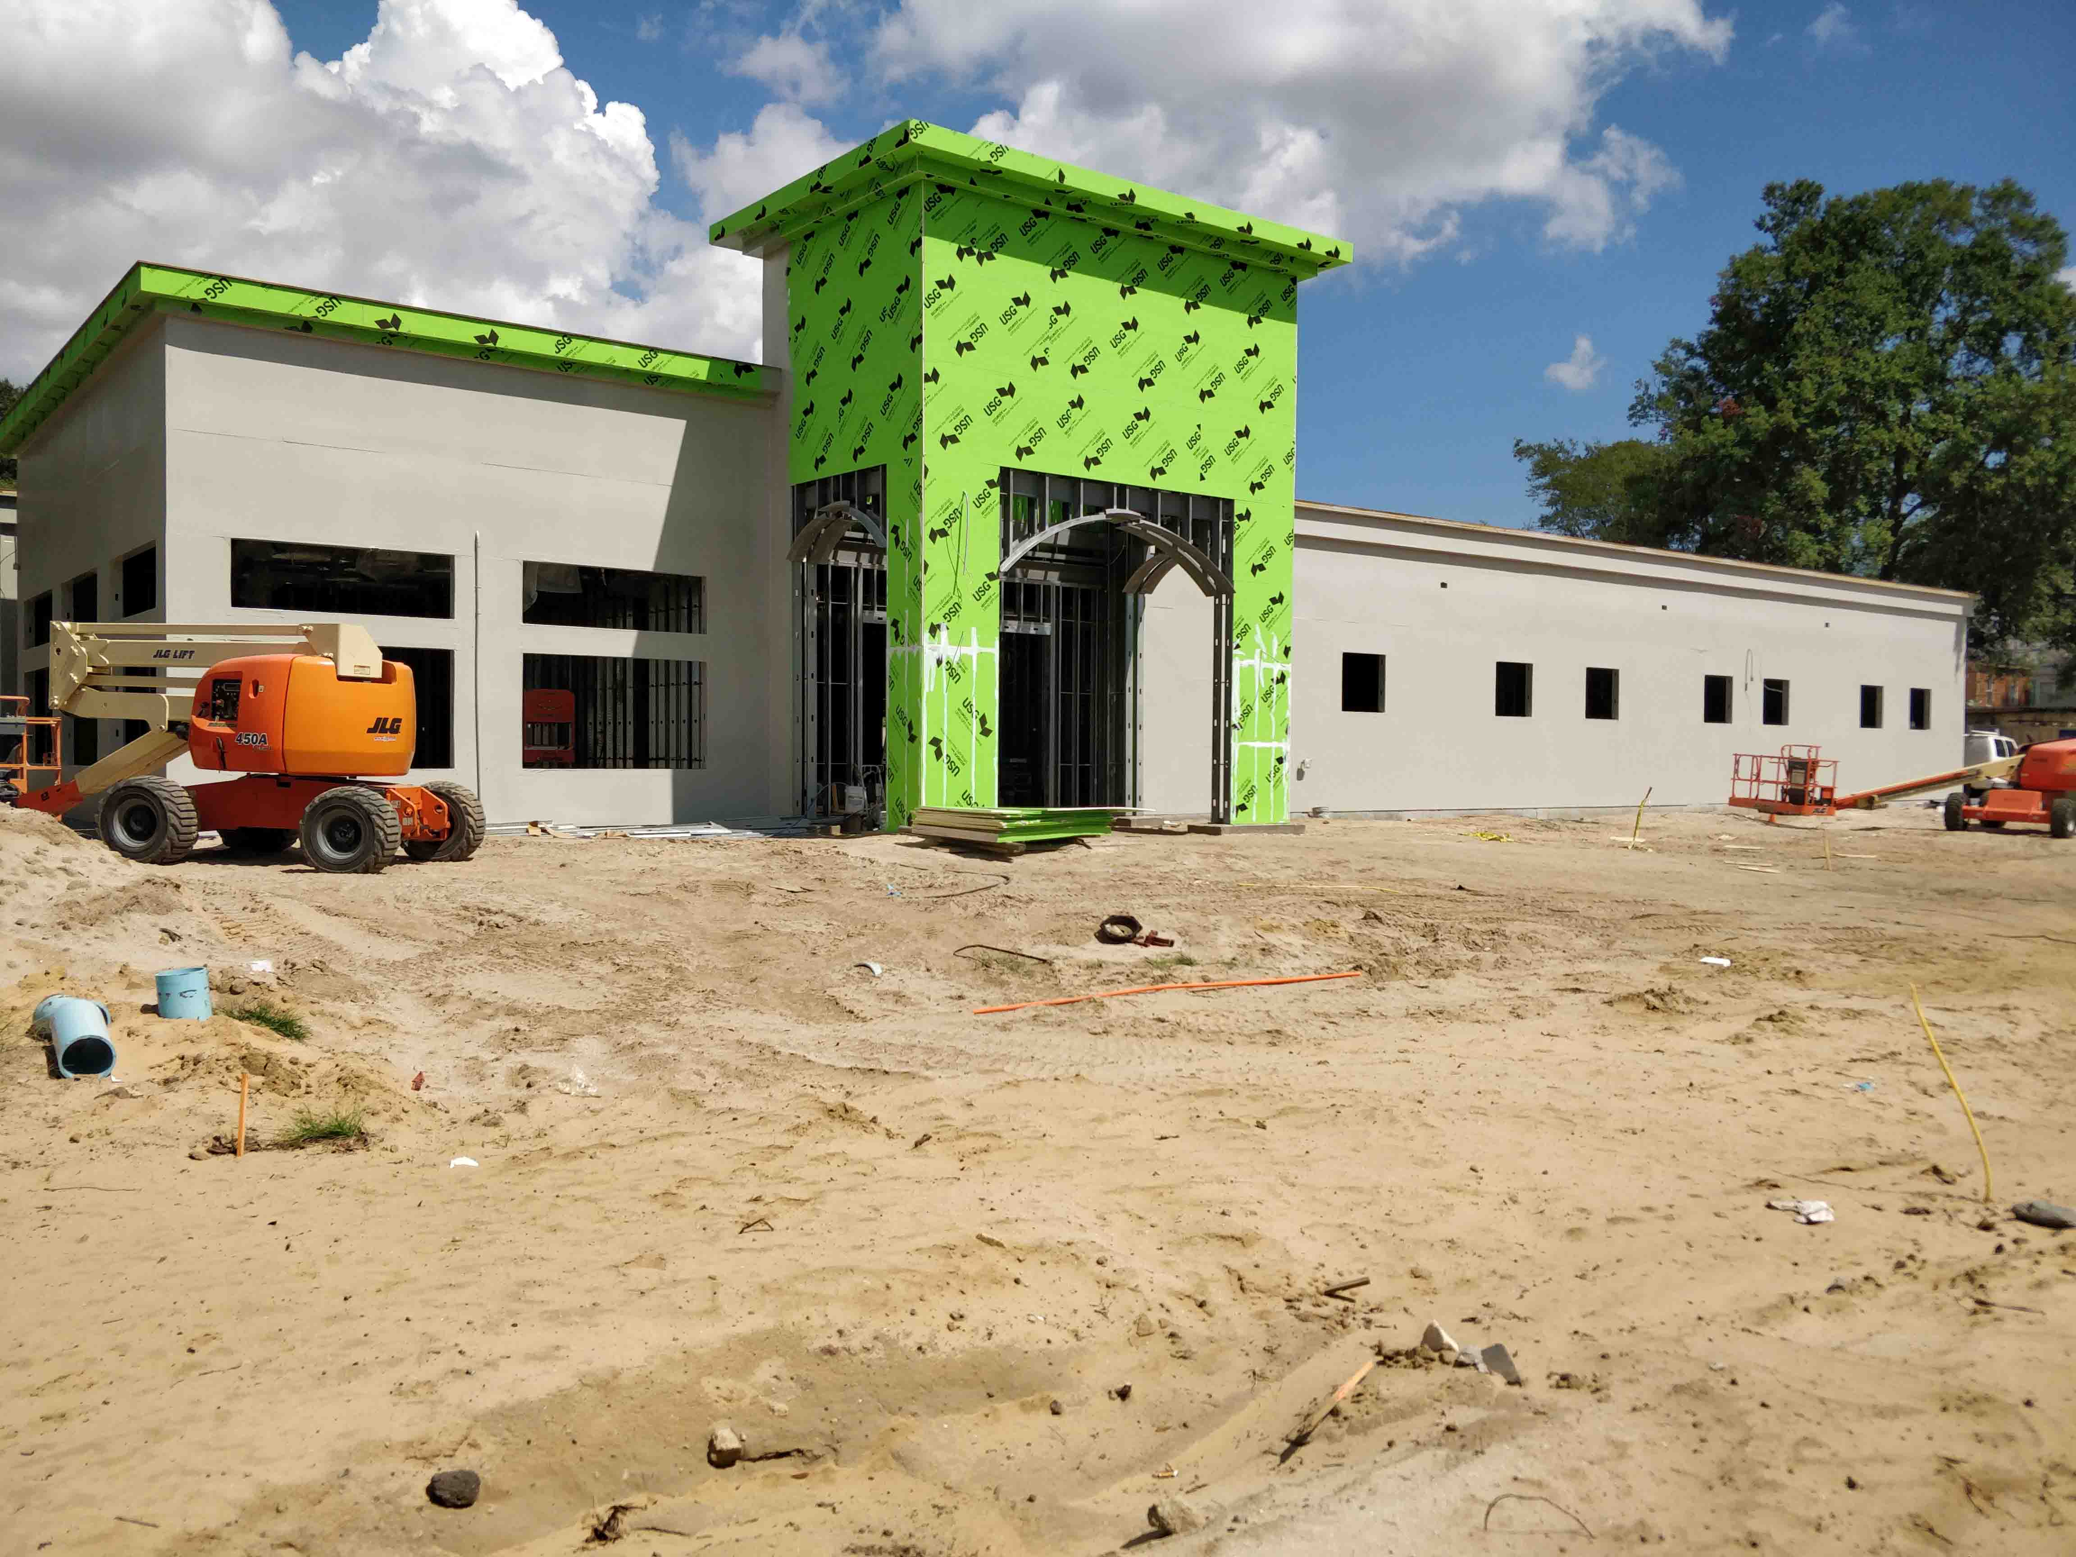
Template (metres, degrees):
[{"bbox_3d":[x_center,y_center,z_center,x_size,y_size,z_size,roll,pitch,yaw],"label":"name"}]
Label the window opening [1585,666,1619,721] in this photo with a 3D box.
[{"bbox_3d":[13.169,-1.967,33.759,1.225,1.190,0.200,0,1,-33],"label":"window opening"}]

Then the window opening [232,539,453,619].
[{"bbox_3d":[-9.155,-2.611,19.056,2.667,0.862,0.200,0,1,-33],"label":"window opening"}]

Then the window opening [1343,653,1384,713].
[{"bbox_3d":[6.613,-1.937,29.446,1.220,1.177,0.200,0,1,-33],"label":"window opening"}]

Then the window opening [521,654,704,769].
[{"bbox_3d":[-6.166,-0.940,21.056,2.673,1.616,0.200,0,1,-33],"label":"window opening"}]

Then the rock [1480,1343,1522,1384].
[{"bbox_3d":[1.103,1.393,3.424,0.090,0.068,0.075,1,1,18],"label":"rock"}]

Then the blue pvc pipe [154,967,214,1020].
[{"bbox_3d":[-4.386,1.113,7.400,0.235,0.250,0.235,-7,1,-33],"label":"blue pvc pipe"}]

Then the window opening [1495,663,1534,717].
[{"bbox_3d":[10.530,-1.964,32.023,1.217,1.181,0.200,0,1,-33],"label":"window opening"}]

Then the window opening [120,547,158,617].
[{"bbox_3d":[-11.684,-2.515,18.600,0.180,0.860,2.150,-1,1,-41],"label":"window opening"}]

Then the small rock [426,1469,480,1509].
[{"bbox_3d":[-1.168,1.423,2.883,0.103,0.050,0.068,0,1,-22],"label":"small rock"}]

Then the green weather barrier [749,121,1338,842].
[{"bbox_3d":[0.080,-3.800,22.500,8.000,8.950,4.900,-1,1,-36],"label":"green weather barrier"}]

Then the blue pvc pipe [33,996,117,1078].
[{"bbox_3d":[-4.677,1.250,7.000,0.330,0.240,0.420,-1,15,-44],"label":"blue pvc pipe"}]

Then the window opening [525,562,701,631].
[{"bbox_3d":[-5.996,-2.568,20.350,2.650,0.860,0.180,-1,1,-36],"label":"window opening"}]

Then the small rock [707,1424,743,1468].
[{"bbox_3d":[-0.696,1.486,3.200,0.075,0.060,0.070,0,1,0],"label":"small rock"}]

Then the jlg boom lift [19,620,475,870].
[{"bbox_3d":[-8.350,-0.360,14.300,4.950,2.350,2.200,0,1,2],"label":"jlg boom lift"}]

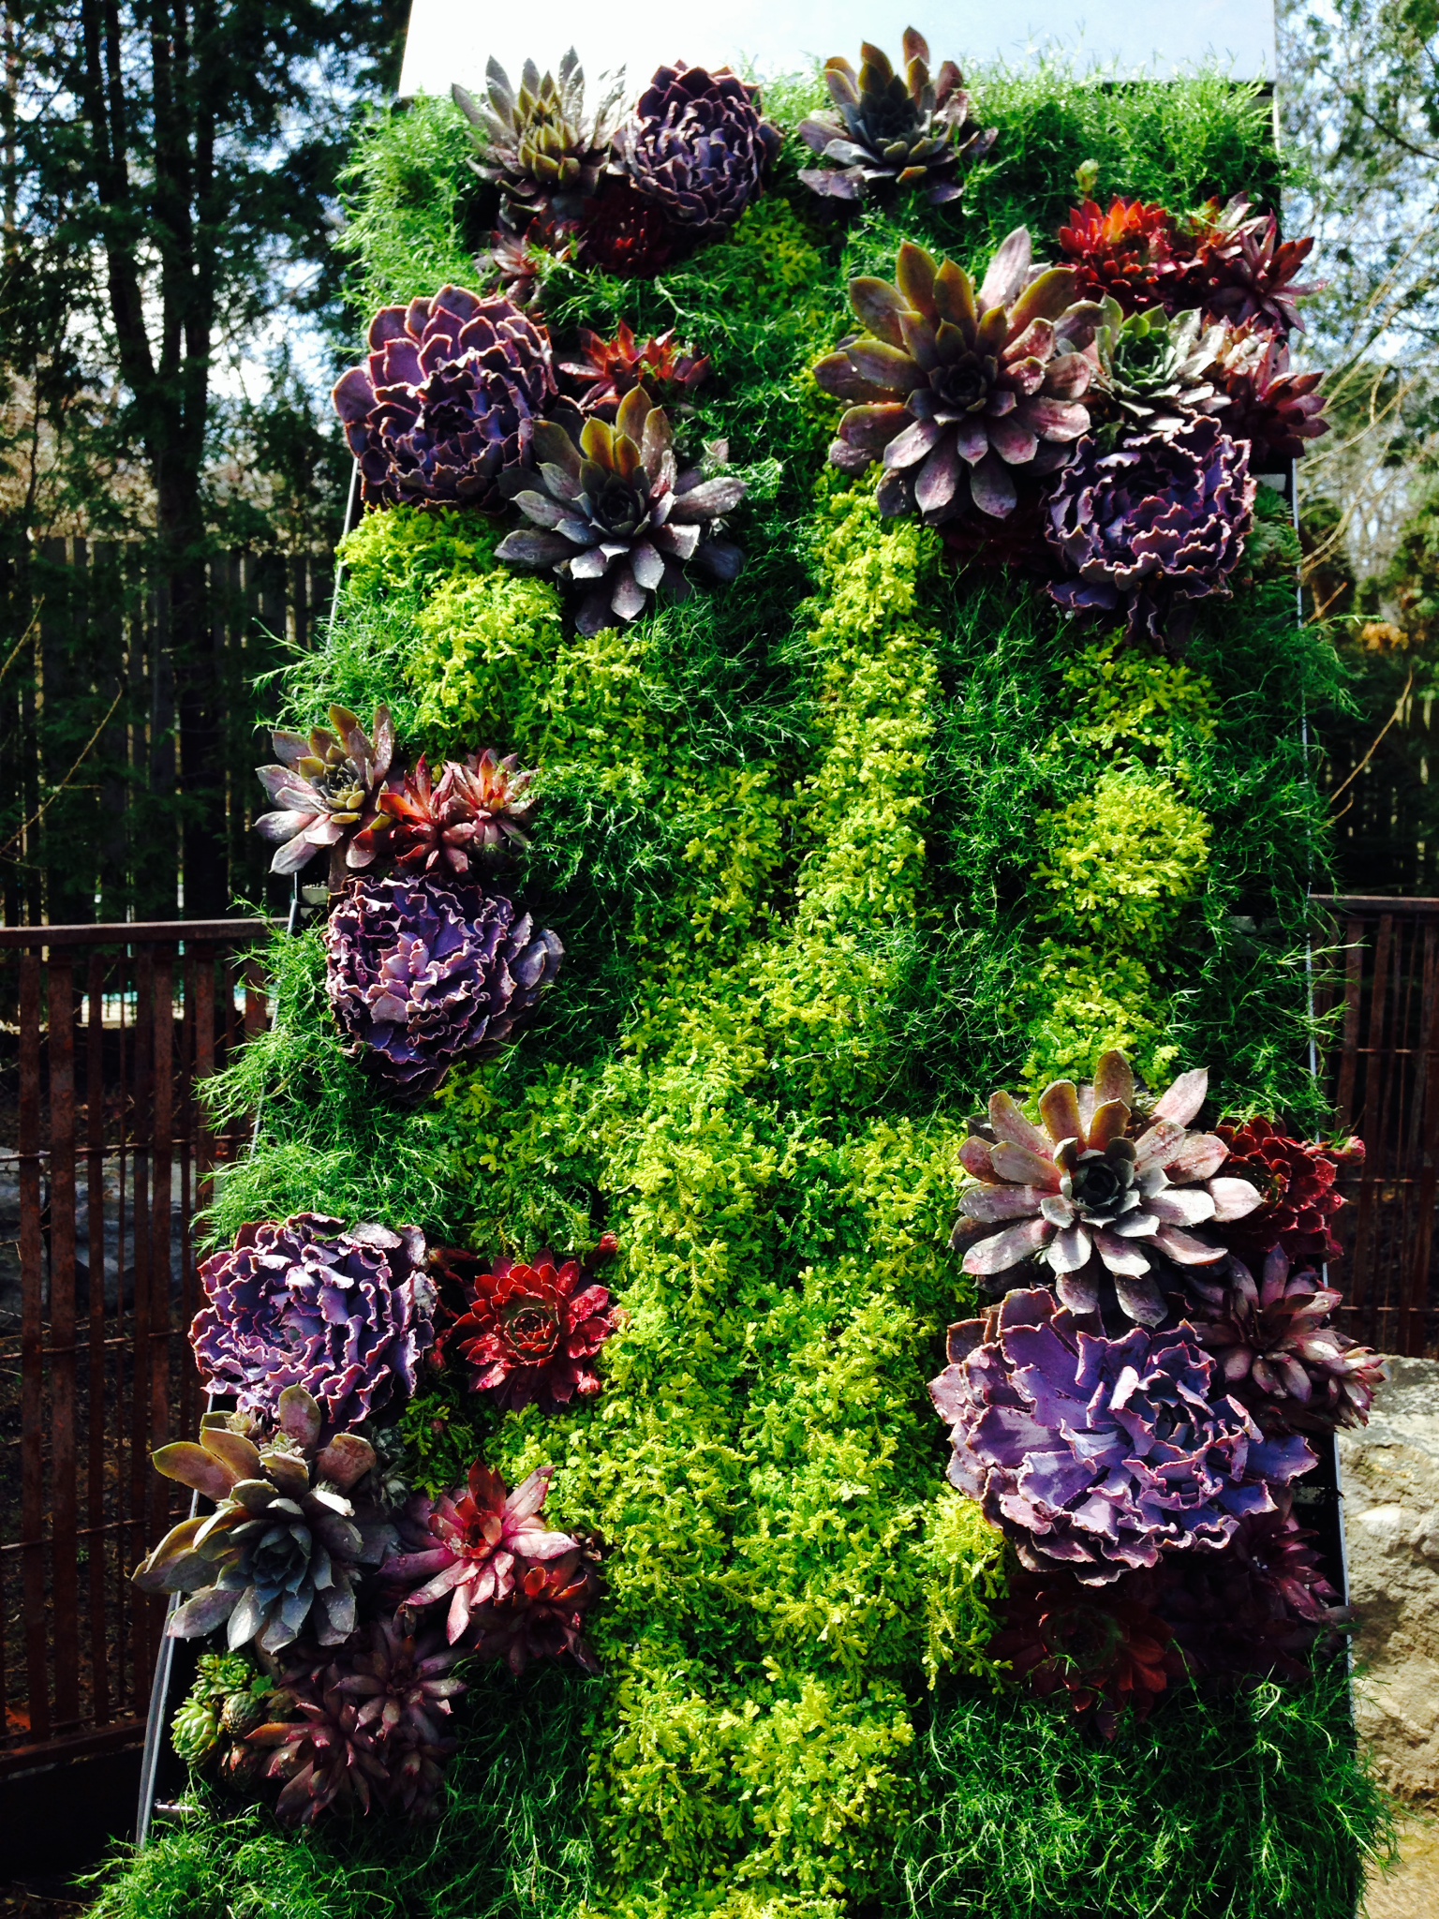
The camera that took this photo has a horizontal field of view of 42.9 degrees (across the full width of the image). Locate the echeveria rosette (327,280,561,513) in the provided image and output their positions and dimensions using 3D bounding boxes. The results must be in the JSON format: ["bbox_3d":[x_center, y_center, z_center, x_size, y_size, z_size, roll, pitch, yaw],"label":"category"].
[{"bbox_3d":[-0.181,-0.371,1.210,0.150,0.150,0.082,1,-19,7],"label":"echeveria rosette"}]

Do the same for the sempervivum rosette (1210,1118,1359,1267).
[{"bbox_3d":[0.298,0.125,0.980,0.084,0.084,0.042,5,-19,-5],"label":"sempervivum rosette"}]

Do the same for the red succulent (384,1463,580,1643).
[{"bbox_3d":[-0.126,0.316,0.973,0.104,0.104,0.052,1,-19,7],"label":"red succulent"}]

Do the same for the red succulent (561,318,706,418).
[{"bbox_3d":[-0.056,-0.388,1.219,0.100,0.100,0.050,1,-19,7],"label":"red succulent"}]

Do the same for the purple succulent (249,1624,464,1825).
[{"bbox_3d":[-0.185,0.387,0.933,0.103,0.103,0.043,2,-19,6],"label":"purple succulent"}]

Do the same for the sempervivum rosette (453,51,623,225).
[{"bbox_3d":[-0.123,-0.562,1.253,0.120,0.120,0.066,2,-19,6],"label":"sempervivum rosette"}]

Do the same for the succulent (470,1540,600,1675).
[{"bbox_3d":[-0.095,0.335,0.948,0.068,0.068,0.034,2,-19,6],"label":"succulent"}]

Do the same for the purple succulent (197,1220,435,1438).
[{"bbox_3d":[-0.221,0.198,0.993,0.125,0.125,0.062,2,-19,6],"label":"purple succulent"}]

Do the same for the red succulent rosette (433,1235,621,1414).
[{"bbox_3d":[-0.105,0.203,1.014,0.097,0.097,0.047,1,-19,7],"label":"red succulent rosette"}]

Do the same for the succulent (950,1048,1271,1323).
[{"bbox_3d":[0.209,0.124,0.991,0.165,0.165,0.074,1,-19,7],"label":"succulent"}]

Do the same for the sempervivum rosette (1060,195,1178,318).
[{"bbox_3d":[0.261,-0.457,1.191,0.083,0.083,0.041,2,-19,6],"label":"sempervivum rosette"}]

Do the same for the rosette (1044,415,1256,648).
[{"bbox_3d":[0.265,-0.263,1.124,0.133,0.133,0.073,1,-19,7],"label":"rosette"}]

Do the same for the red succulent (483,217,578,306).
[{"bbox_3d":[-0.130,-0.481,1.265,0.075,0.075,0.041,1,-19,7],"label":"red succulent"}]

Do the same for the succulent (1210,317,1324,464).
[{"bbox_3d":[0.344,-0.361,1.163,0.088,0.088,0.048,1,-19,7],"label":"succulent"}]

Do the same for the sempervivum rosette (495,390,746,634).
[{"bbox_3d":[-0.062,-0.279,1.144,0.153,0.153,0.069,3,-3,1],"label":"sempervivum rosette"}]

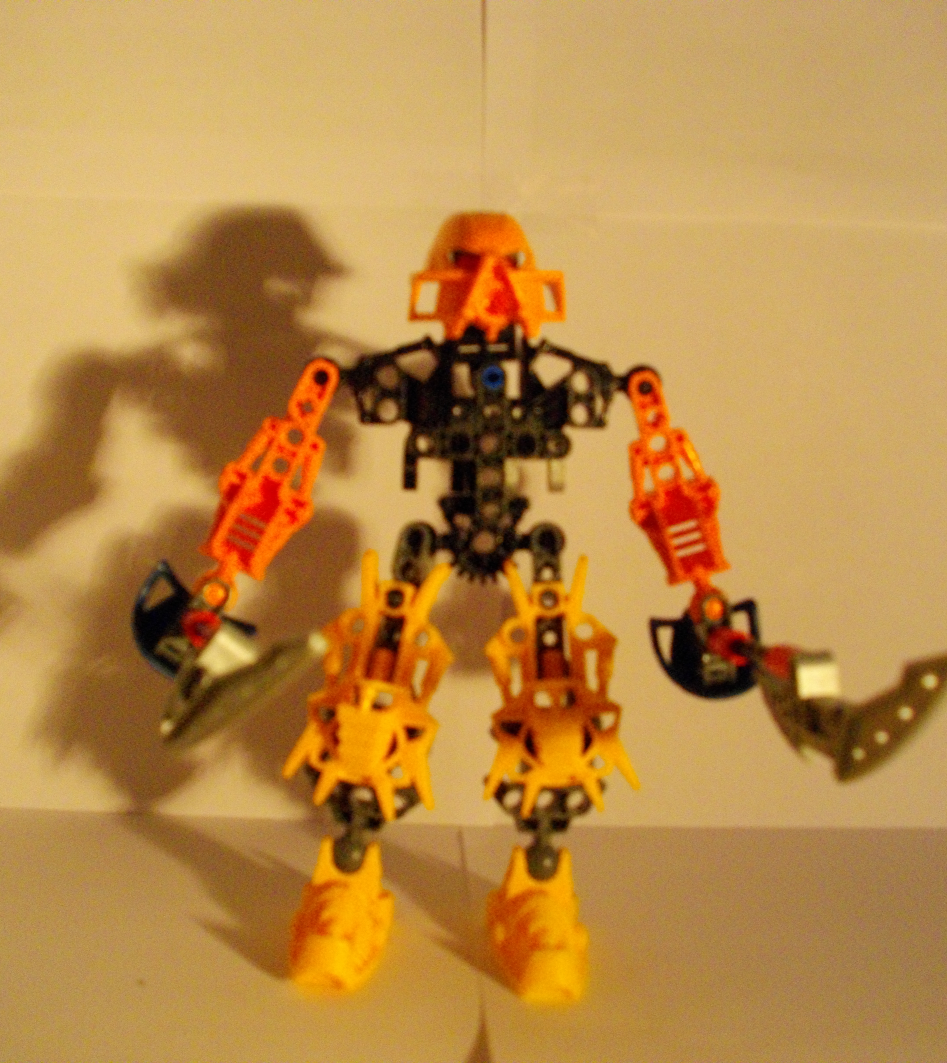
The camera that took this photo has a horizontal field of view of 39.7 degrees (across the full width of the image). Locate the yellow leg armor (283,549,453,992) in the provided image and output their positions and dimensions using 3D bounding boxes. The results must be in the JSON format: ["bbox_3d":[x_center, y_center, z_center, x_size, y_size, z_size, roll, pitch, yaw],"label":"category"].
[{"bbox_3d":[-0.022,0.052,0.314,0.038,0.101,0.045,8,2,7],"label":"yellow leg armor"}]

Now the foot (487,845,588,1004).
[{"bbox_3d":[0.015,0.090,0.311,0.024,0.027,0.041,1,2,-8],"label":"foot"}]

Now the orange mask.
[{"bbox_3d":[0.003,-0.060,0.307,0.037,0.030,0.025,1,2,-6],"label":"orange mask"}]

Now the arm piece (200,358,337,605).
[{"bbox_3d":[-0.049,-0.012,0.317,0.024,0.065,0.016,25,1,-5],"label":"arm piece"}]

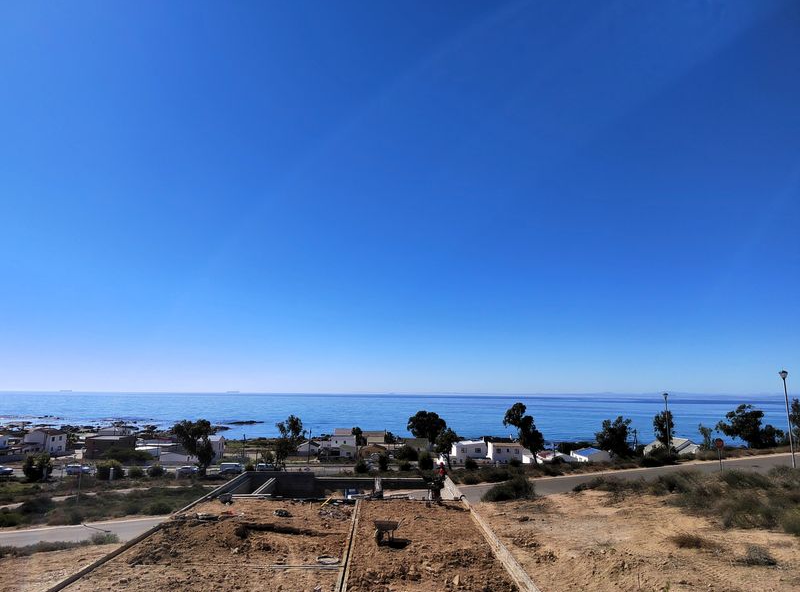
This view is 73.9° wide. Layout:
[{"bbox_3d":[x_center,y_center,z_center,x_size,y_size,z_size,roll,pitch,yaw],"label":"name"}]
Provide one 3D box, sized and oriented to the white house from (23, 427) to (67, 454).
[{"bbox_3d":[-105.941,43.666,158.981,6.700,6.900,9.000,1,-10,0],"label":"white house"}]

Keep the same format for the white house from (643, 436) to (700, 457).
[{"bbox_3d":[74.688,42.420,146.906,9.000,5.500,11.000,5,-11,-22],"label":"white house"}]

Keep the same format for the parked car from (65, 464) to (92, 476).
[{"bbox_3d":[-64.432,35.018,106.775,4.200,1.650,1.750,1,-10,0],"label":"parked car"}]

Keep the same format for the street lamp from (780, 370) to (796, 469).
[{"bbox_3d":[26.350,8.397,36.033,0.520,6.600,0.520,1,-10,0],"label":"street lamp"}]

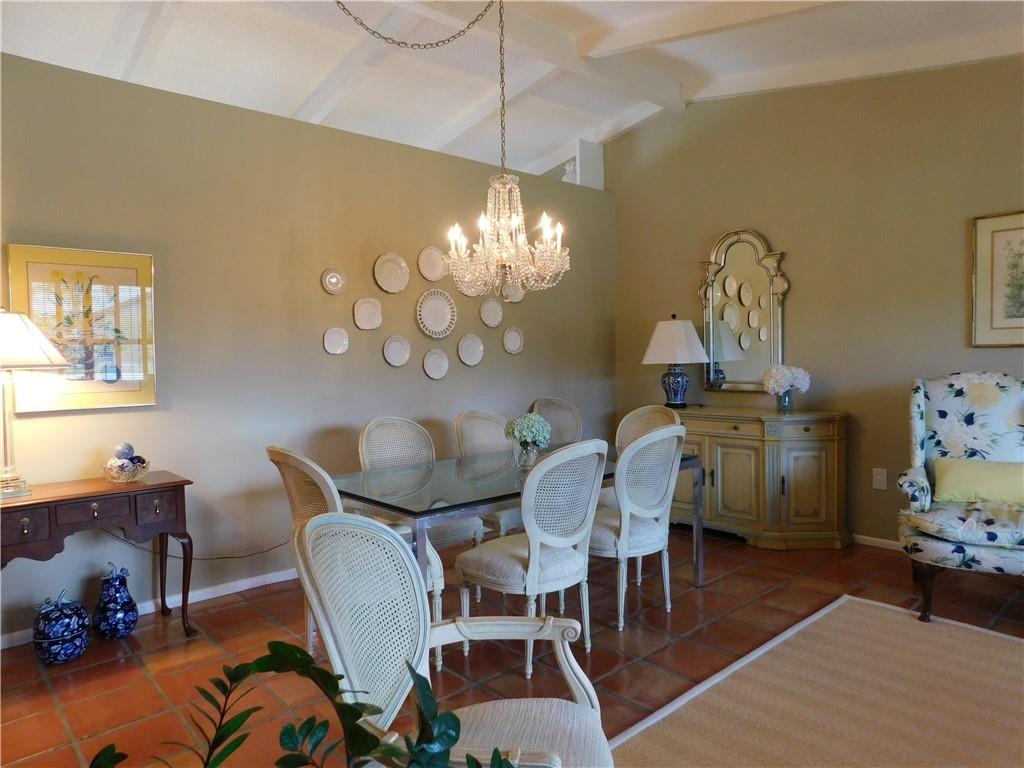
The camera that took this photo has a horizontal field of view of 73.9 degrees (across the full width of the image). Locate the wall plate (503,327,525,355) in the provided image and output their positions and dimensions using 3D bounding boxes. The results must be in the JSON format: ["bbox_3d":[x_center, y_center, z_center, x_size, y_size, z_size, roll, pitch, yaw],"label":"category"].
[{"bbox_3d":[0.015,-0.326,5.159,0.207,0.207,0.030,-3,3,-42],"label":"wall plate"}]

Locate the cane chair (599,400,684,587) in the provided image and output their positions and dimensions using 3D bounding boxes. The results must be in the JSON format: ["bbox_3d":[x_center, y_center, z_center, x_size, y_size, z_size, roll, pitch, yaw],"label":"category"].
[{"bbox_3d":[0.699,0.636,4.165,0.541,0.968,0.535,-3,4,-42],"label":"cane chair"}]

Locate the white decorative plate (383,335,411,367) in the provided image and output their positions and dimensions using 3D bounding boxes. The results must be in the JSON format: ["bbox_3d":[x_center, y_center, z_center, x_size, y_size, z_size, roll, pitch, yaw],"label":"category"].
[{"bbox_3d":[-0.744,-0.215,4.448,0.207,0.206,0.025,-3,4,-42],"label":"white decorative plate"}]

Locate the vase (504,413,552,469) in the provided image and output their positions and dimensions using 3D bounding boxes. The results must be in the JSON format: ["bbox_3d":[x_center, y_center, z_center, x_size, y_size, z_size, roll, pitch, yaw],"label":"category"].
[{"bbox_3d":[0.084,0.291,3.563,0.240,0.285,0.240,-1,3,0],"label":"vase"}]

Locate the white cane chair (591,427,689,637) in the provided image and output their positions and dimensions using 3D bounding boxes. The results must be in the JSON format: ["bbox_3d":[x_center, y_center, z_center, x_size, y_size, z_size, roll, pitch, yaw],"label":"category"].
[{"bbox_3d":[0.556,0.654,3.362,0.520,0.982,0.533,-3,3,-39],"label":"white cane chair"}]

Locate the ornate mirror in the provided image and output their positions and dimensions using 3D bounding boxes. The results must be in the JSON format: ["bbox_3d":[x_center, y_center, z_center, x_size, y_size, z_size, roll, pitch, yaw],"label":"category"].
[{"bbox_3d":[1.707,-0.539,5.066,0.060,1.187,0.719,-3,4,-42],"label":"ornate mirror"}]

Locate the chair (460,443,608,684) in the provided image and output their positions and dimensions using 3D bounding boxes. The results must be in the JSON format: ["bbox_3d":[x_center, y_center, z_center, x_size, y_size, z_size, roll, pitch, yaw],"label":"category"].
[{"bbox_3d":[0.107,0.680,2.927,0.520,0.982,0.533,-3,3,-42],"label":"chair"}]

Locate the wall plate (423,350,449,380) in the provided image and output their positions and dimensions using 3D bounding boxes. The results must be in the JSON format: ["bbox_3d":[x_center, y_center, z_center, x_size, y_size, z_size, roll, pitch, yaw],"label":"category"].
[{"bbox_3d":[-0.515,-0.135,4.653,0.207,0.212,0.025,-3,4,-42],"label":"wall plate"}]

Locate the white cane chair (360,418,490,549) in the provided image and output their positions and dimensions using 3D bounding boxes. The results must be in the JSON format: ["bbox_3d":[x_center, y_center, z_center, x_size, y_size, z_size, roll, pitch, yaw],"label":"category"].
[{"bbox_3d":[-0.476,0.676,3.609,0.525,0.968,0.541,-3,4,-42],"label":"white cane chair"}]

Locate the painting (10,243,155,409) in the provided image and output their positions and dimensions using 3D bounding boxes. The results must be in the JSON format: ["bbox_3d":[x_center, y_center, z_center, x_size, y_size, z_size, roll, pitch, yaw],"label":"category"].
[{"bbox_3d":[-2.041,-0.258,3.271,0.590,0.755,0.030,-3,4,-42],"label":"painting"}]

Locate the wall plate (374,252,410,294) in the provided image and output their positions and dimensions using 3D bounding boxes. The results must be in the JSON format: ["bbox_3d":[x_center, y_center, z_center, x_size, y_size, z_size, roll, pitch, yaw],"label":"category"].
[{"bbox_3d":[-0.771,-0.715,4.395,0.264,0.259,0.025,-3,4,-42],"label":"wall plate"}]

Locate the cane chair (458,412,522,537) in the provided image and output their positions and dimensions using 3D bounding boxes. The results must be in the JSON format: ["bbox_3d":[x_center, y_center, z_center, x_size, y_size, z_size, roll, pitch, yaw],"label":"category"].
[{"bbox_3d":[-0.035,0.634,4.032,0.533,0.982,0.520,2,4,45],"label":"cane chair"}]

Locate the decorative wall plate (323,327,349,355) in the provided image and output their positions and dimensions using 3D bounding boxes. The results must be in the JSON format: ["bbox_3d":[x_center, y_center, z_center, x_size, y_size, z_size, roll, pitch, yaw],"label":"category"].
[{"bbox_3d":[-1.067,-0.261,4.143,0.166,0.162,0.025,-3,4,-42],"label":"decorative wall plate"}]

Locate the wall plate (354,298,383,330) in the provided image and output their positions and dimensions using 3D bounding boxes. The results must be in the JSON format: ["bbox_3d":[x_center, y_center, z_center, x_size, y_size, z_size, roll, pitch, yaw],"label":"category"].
[{"bbox_3d":[-0.903,-0.439,4.295,0.200,0.200,0.025,-3,4,-42],"label":"wall plate"}]

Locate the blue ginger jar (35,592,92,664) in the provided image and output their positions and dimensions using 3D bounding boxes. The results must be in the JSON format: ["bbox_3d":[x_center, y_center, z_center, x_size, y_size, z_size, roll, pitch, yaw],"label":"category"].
[{"bbox_3d":[-1.967,1.053,2.974,0.205,0.310,0.205,-3,4,-42],"label":"blue ginger jar"}]

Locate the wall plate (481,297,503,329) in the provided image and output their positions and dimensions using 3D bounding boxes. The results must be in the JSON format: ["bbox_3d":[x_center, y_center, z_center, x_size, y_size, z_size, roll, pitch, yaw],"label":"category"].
[{"bbox_3d":[-0.143,-0.515,4.977,0.211,0.211,0.025,-3,4,-42],"label":"wall plate"}]

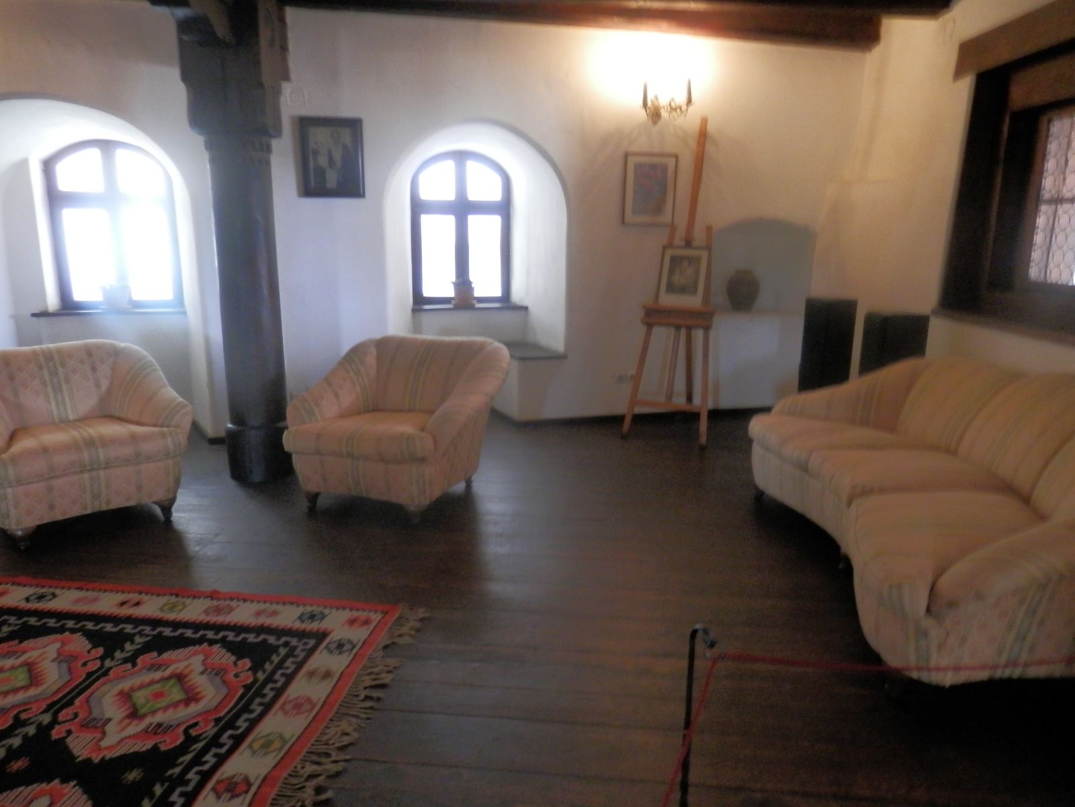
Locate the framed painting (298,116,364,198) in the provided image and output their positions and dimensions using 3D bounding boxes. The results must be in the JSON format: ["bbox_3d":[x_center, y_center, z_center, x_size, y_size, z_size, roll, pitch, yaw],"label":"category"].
[{"bbox_3d":[-1.283,-1.539,4.878,0.380,0.487,0.039,-1,13,-6],"label":"framed painting"}]

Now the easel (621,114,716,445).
[{"bbox_3d":[0.998,-0.833,5.291,0.594,2.161,0.604,7,15,27],"label":"easel"}]

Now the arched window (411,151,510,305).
[{"bbox_3d":[-0.635,-1.453,6.489,0.826,1.253,0.097,-2,13,-12],"label":"arched window"}]

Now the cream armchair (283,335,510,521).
[{"bbox_3d":[-0.747,0.102,4.181,0.866,0.808,0.925,5,14,18],"label":"cream armchair"}]

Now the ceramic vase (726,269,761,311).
[{"bbox_3d":[1.673,-0.928,6.319,0.277,0.334,0.277,1,13,0],"label":"ceramic vase"}]

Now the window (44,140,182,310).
[{"bbox_3d":[-3.244,-1.364,5.967,0.889,1.248,0.097,-2,13,-11],"label":"window"}]

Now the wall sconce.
[{"bbox_3d":[0.873,-2.091,5.400,0.362,0.275,0.234,-3,14,-14],"label":"wall sconce"}]

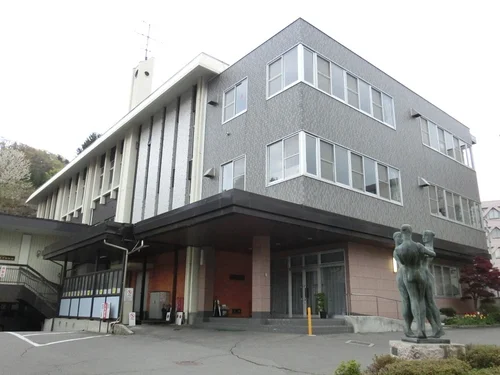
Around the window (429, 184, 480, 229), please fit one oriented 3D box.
[{"bbox_3d":[11.106,1.143,22.305,6.250,1.660,0.120,14,-22,-37],"label":"window"}]

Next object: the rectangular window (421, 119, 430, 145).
[{"bbox_3d":[8.581,-2.663,20.423,0.805,1.419,0.090,15,-22,-37],"label":"rectangular window"}]

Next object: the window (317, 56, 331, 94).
[{"bbox_3d":[2.979,-4.510,16.774,0.870,1.650,0.100,14,-22,-37],"label":"window"}]

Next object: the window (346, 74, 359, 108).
[{"bbox_3d":[4.163,-3.898,16.968,0.845,1.452,0.090,15,-22,-37],"label":"window"}]

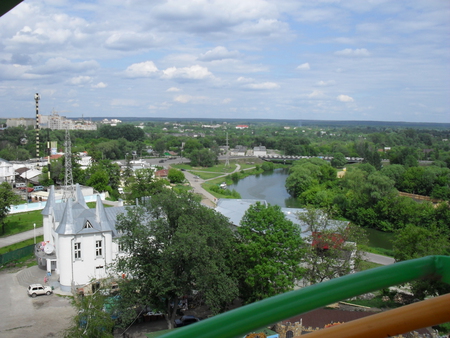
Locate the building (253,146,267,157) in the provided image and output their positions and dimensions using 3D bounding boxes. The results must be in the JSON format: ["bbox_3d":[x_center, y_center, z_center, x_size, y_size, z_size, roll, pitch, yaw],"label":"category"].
[{"bbox_3d":[27.561,-14.268,365.927,10.190,7.580,9.500,1,6,0],"label":"building"}]

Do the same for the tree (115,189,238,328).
[{"bbox_3d":[-7.238,12.775,62.921,16.860,19.680,16.020,0,6,-7],"label":"tree"}]

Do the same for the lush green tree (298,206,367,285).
[{"bbox_3d":[18.406,13.891,77.400,12.070,15.090,12.070,2,6,14],"label":"lush green tree"}]

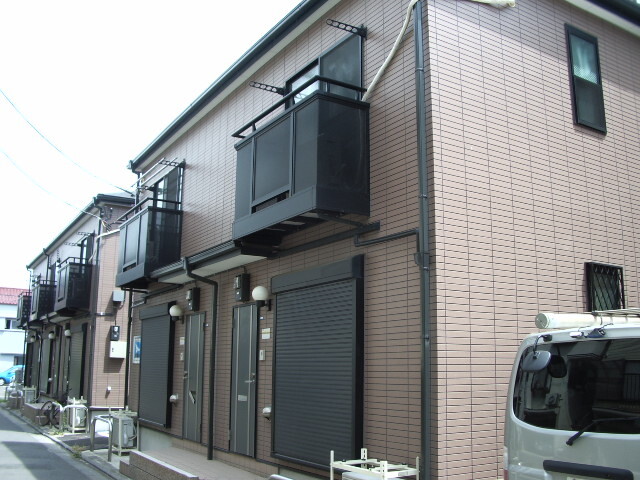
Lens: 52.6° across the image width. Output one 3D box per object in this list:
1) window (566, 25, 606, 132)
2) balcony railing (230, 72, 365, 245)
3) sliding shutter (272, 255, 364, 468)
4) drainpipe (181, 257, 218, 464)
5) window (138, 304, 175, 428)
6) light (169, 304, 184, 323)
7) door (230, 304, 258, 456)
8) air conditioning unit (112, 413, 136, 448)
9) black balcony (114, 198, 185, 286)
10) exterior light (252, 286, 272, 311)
[{"bbox_3d":[3.012,-1.808,7.255,0.604,1.264,0.093,7,-13,-31],"label":"window"},{"bbox_3d":[-0.280,-0.747,7.221,0.649,1.421,1.966,7,-13,-31],"label":"balcony railing"},{"bbox_3d":[-0.064,1.299,6.820,0.140,2.040,1.660,7,-13,-31],"label":"sliding shutter"},{"bbox_3d":[-1.718,1.669,9.127,0.556,2.865,0.089,7,-13,-31],"label":"drainpipe"},{"bbox_3d":[-2.974,2.205,11.575,0.149,2.122,1.701,7,-13,-31],"label":"window"},{"bbox_3d":[-2.364,1.219,10.668,0.231,0.280,0.201,7,-13,-31],"label":"light"},{"bbox_3d":[-1.016,1.828,8.494,0.086,1.962,0.776,7,-13,-31],"label":"door"},{"bbox_3d":[-3.761,3.651,12.356,0.254,0.526,0.720,7,-13,-31],"label":"air conditioning unit"},{"bbox_3d":[-3.180,0.152,11.865,0.642,1.421,2.022,7,-13,-31],"label":"black balcony"},{"bbox_3d":[-0.721,0.718,8.040,0.231,0.280,0.201,7,-13,-31],"label":"exterior light"}]

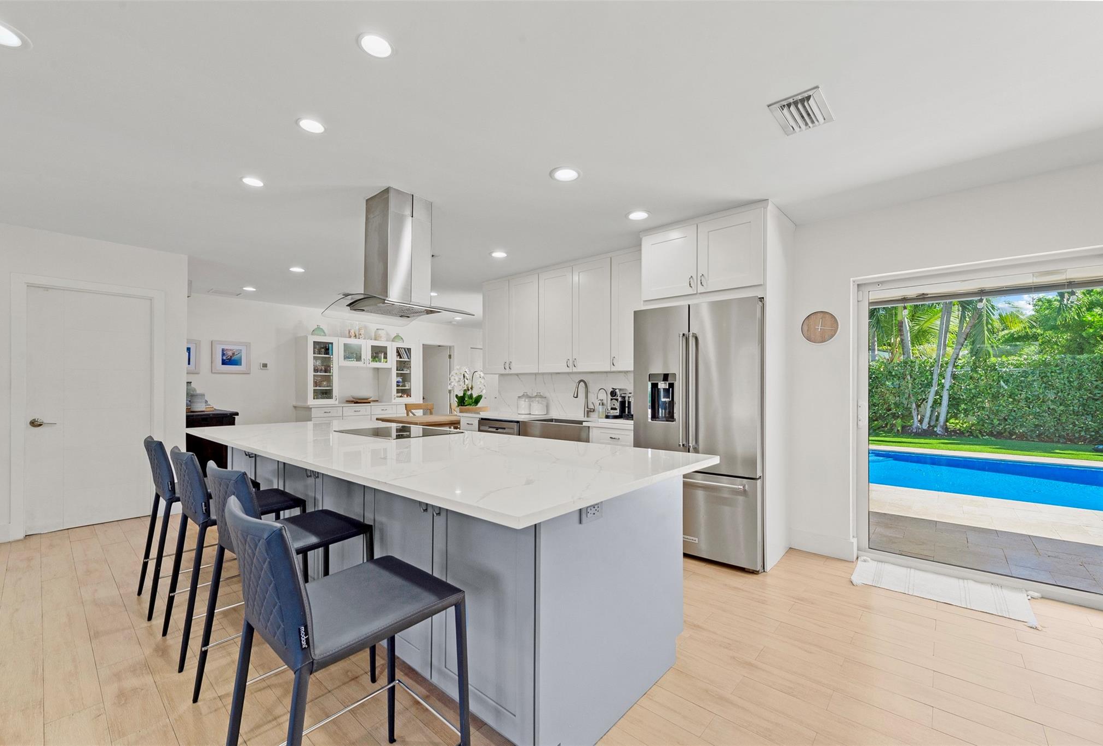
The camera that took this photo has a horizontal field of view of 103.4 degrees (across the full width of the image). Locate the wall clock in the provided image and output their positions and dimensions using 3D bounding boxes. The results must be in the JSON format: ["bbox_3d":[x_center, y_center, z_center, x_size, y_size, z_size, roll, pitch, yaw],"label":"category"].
[{"bbox_3d":[1.972,-0.336,3.208,0.237,0.237,0.040,-1,-2,40],"label":"wall clock"}]

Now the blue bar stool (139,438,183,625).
[{"bbox_3d":[-2.102,0.841,2.620,0.435,0.942,0.525,-1,-2,40],"label":"blue bar stool"}]

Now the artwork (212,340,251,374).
[{"bbox_3d":[-4.686,-0.223,6.390,0.030,0.470,0.468,-1,-2,40],"label":"artwork"}]

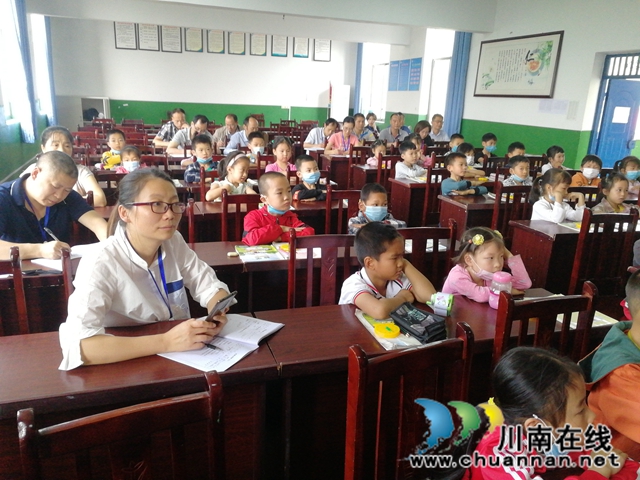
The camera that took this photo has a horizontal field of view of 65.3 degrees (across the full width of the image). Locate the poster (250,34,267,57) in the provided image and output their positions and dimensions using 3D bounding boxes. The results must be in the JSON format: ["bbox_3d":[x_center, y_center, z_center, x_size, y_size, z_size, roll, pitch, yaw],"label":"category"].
[{"bbox_3d":[-1.596,-5.102,13.015,0.419,0.552,0.025,-3,17,-19],"label":"poster"}]

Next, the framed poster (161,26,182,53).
[{"bbox_3d":[-3.660,-4.967,12.321,0.480,0.642,0.025,-3,17,-19],"label":"framed poster"}]

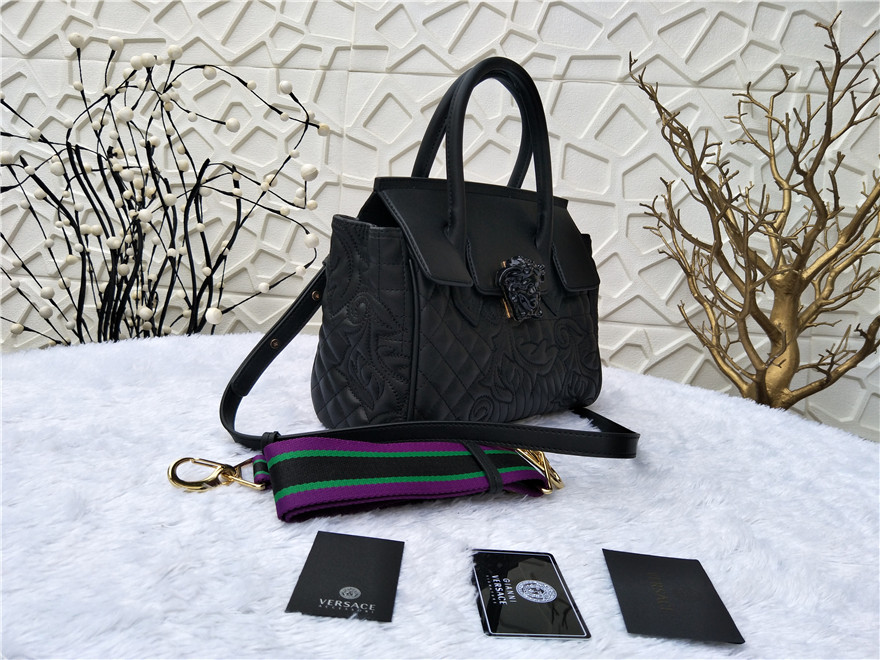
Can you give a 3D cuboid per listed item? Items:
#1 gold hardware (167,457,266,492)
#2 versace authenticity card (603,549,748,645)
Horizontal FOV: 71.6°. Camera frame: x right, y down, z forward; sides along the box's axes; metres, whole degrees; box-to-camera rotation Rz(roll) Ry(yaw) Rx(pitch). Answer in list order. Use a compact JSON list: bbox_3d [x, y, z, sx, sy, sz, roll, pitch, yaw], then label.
[{"bbox_3d":[-0.168,0.109,0.459,0.074,0.013,0.045,4,10,-6],"label":"gold hardware"},{"bbox_3d":[0.135,0.157,0.364,0.062,0.002,0.085,5,10,4],"label":"versace authenticity card"}]

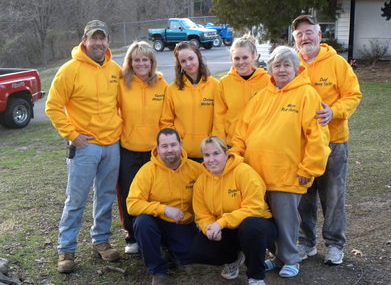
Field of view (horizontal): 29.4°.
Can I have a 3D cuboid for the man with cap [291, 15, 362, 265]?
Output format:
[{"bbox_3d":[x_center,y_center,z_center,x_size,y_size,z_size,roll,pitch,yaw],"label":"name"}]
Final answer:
[{"bbox_3d":[1.016,-0.031,5.760,0.570,1.860,0.440,4,9,20],"label":"man with cap"}]

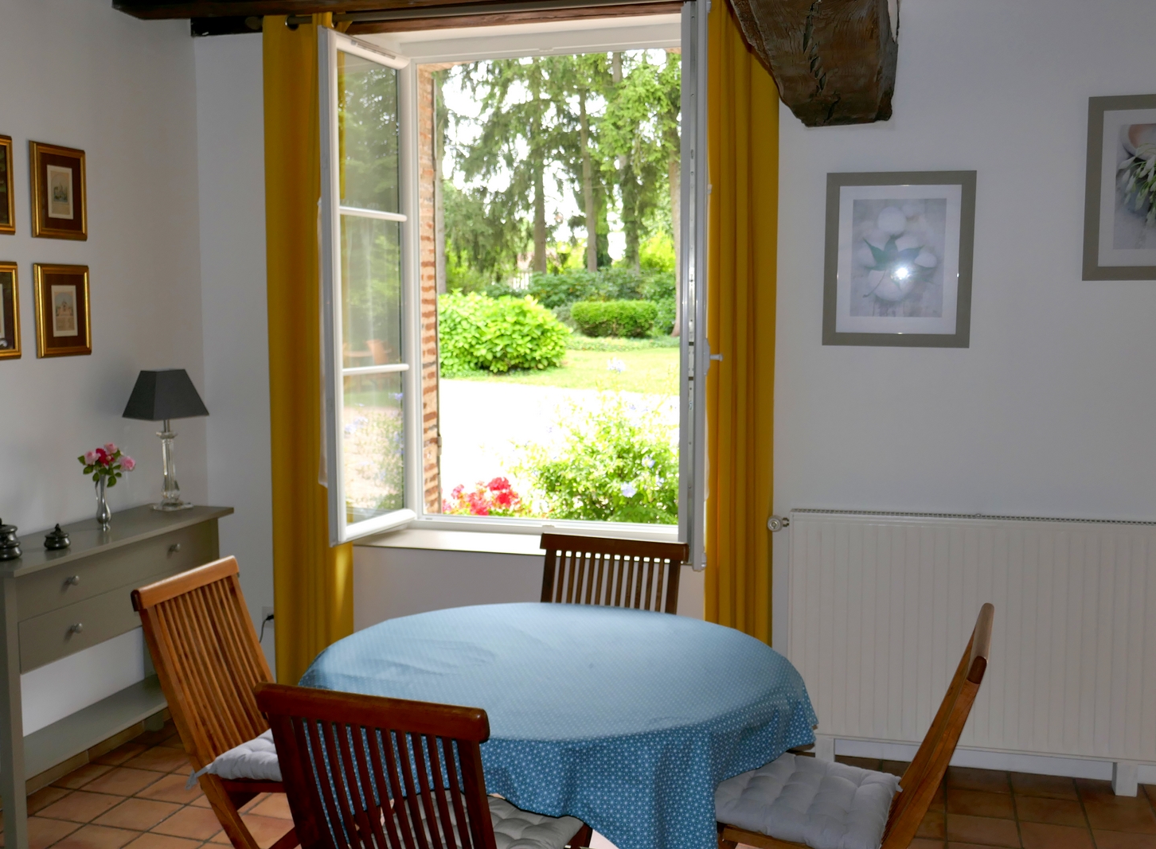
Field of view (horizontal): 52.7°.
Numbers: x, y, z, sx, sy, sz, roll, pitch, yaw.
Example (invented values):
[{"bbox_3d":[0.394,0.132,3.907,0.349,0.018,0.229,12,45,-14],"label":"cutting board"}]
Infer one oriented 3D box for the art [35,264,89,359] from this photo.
[{"bbox_3d":[-1.742,-0.385,3.959,0.023,0.309,0.237,1,5,16],"label":"art"}]

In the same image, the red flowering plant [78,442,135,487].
[{"bbox_3d":[-1.582,0.132,3.920,0.185,0.145,0.165,-2,6,-22],"label":"red flowering plant"}]

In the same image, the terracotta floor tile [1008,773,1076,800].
[{"bbox_3d":[1.538,1.201,3.854,0.201,0.012,0.201,1,5,16],"label":"terracotta floor tile"}]

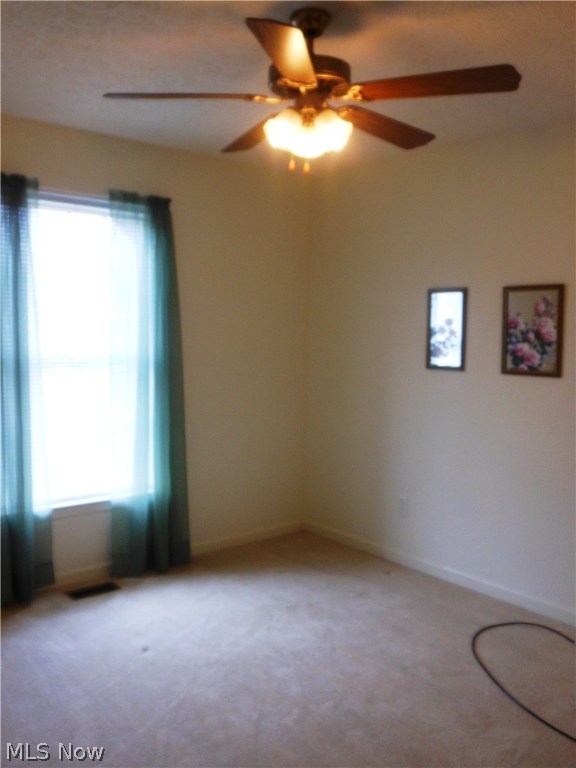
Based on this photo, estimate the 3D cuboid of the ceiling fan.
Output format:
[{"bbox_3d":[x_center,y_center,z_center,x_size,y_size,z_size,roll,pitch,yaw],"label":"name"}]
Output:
[{"bbox_3d":[0.066,-0.940,2.325,1.290,0.480,1.250,2,5,9],"label":"ceiling fan"}]

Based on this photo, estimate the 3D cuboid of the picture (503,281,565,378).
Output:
[{"bbox_3d":[1.214,-0.265,3.658,0.022,0.446,0.337,-3,7,-39],"label":"picture"}]

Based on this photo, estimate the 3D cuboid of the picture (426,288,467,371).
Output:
[{"bbox_3d":[0.876,-0.302,4.070,0.022,0.450,0.264,-3,7,-39],"label":"picture"}]

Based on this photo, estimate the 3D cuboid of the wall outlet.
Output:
[{"bbox_3d":[0.696,0.732,4.372,0.010,0.117,0.075,-3,7,-39],"label":"wall outlet"}]

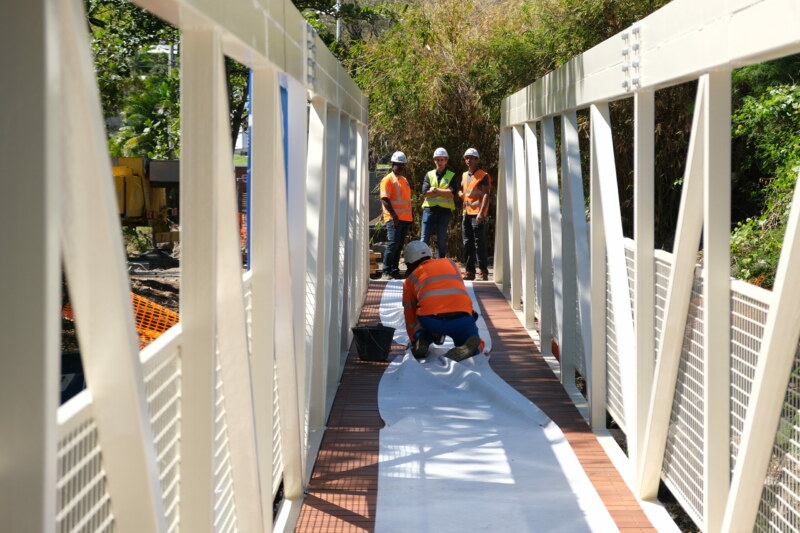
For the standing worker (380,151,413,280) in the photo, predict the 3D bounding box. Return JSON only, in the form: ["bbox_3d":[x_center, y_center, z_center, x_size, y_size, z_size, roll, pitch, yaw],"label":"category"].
[{"bbox_3d":[-0.044,-0.700,25.300,0.500,1.760,0.360,-1,2,-35],"label":"standing worker"}]

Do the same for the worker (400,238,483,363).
[{"bbox_3d":[0.378,0.282,16.020,0.680,1.000,1.000,0,2,-13],"label":"worker"}]

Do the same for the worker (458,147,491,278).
[{"bbox_3d":[1.027,-0.709,25.150,0.500,1.810,0.360,1,2,30],"label":"worker"}]

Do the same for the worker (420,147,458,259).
[{"bbox_3d":[0.537,-0.723,25.400,0.510,1.820,0.380,0,2,2],"label":"worker"}]

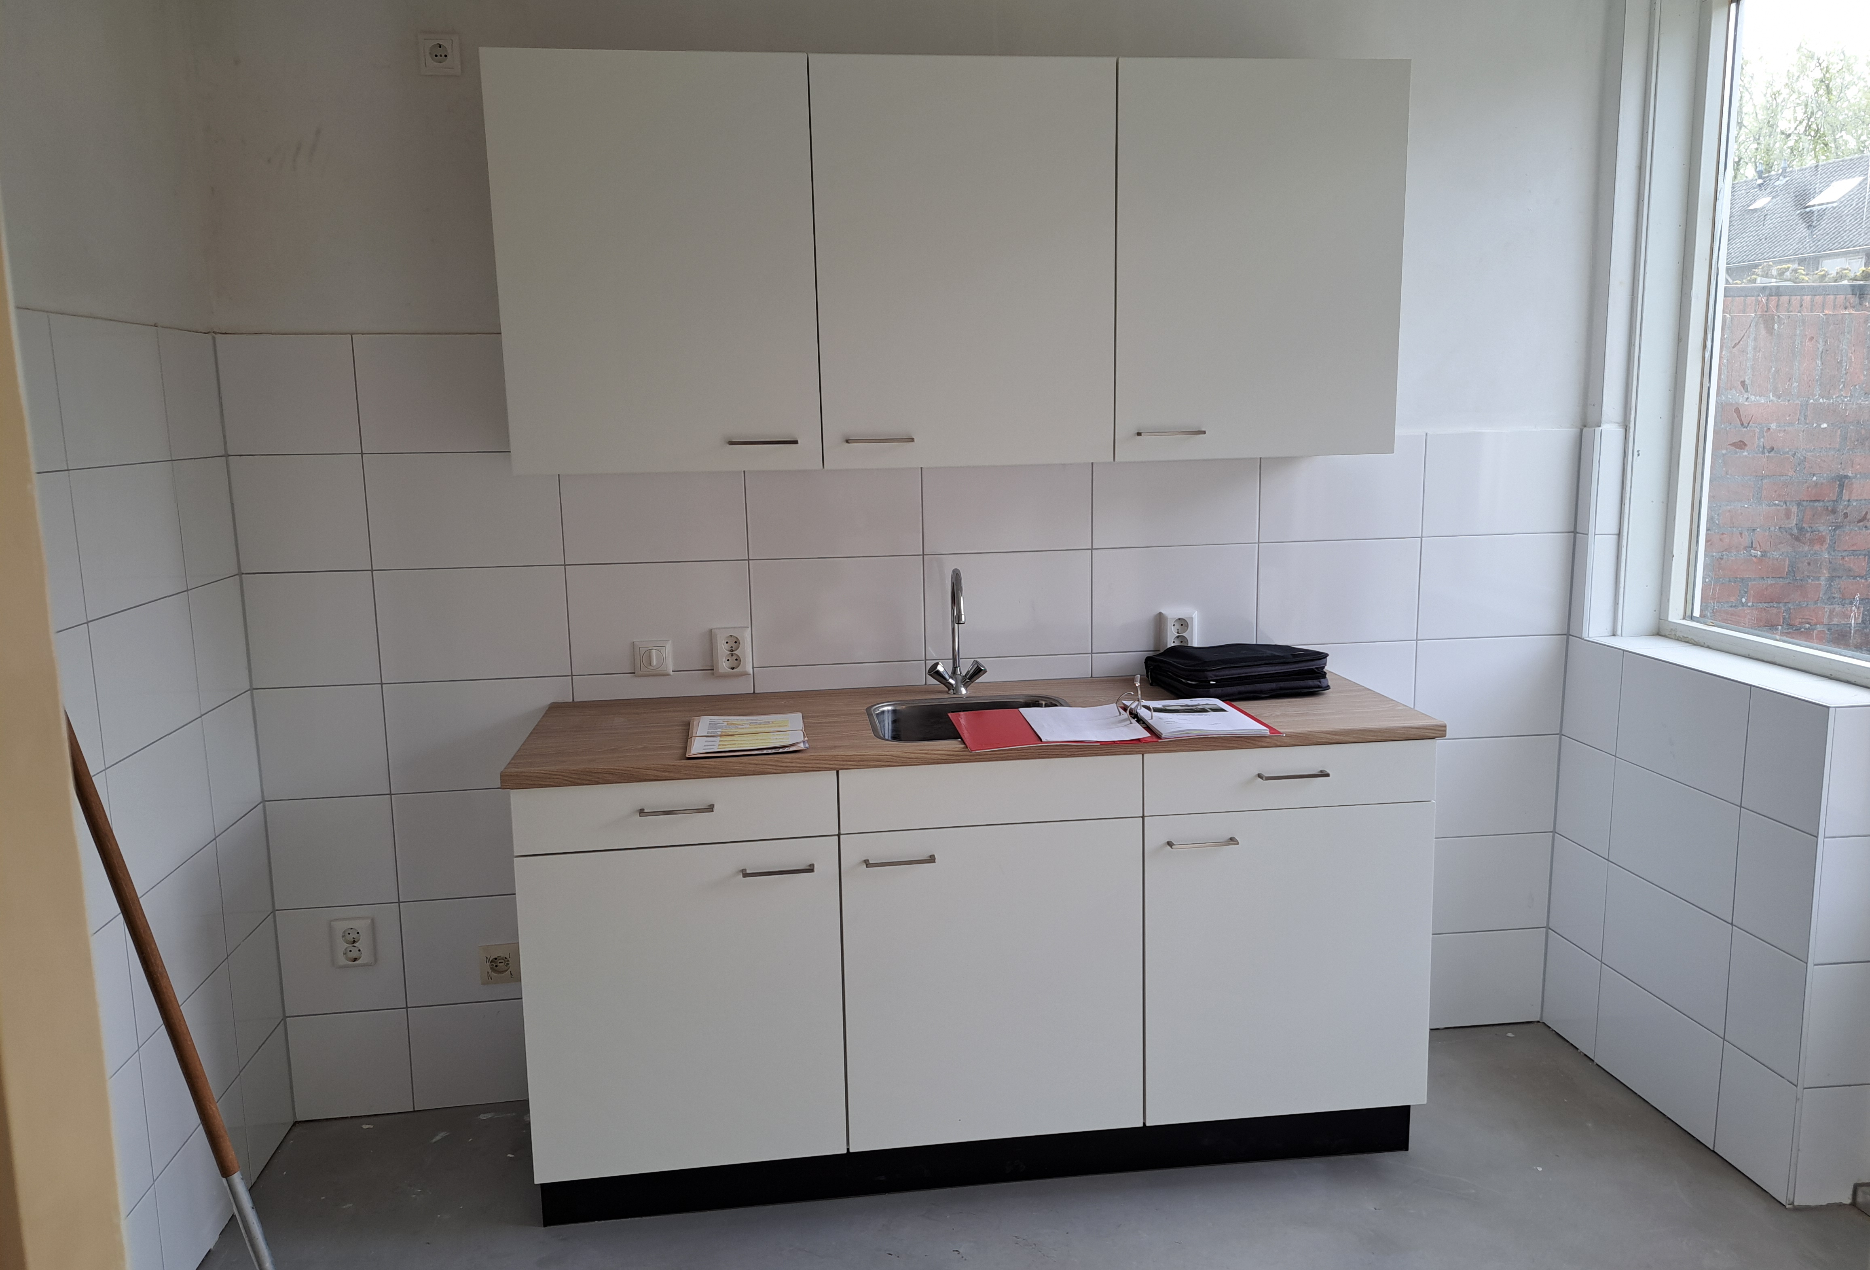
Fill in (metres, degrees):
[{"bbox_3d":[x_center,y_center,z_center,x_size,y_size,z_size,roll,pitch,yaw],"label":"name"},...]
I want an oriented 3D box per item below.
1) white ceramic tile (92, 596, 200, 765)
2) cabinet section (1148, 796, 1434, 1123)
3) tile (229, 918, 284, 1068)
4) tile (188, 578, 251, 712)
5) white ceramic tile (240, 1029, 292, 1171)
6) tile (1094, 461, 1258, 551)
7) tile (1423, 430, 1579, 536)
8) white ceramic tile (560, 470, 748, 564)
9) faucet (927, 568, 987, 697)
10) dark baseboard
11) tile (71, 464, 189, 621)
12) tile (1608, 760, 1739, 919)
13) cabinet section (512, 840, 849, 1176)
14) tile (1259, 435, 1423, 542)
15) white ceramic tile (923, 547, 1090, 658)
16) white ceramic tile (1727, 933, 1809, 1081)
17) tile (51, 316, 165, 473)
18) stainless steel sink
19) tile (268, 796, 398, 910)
[{"bbox_3d":[-1.426,0.070,2.347,0.010,0.250,0.400,-2,9,-8],"label":"white ceramic tile"},{"bbox_3d":[0.680,0.623,2.902,0.600,0.652,0.573,-2,9,-7],"label":"cabinet section"},{"bbox_3d":[-1.460,0.762,2.789,0.010,0.249,0.265,-2,9,-8],"label":"tile"},{"bbox_3d":[-1.477,0.017,2.674,0.010,0.250,0.266,-2,9,-8],"label":"tile"},{"bbox_3d":[-1.459,1.015,2.839,0.010,0.258,0.266,-2,9,-8],"label":"white ceramic tile"},{"bbox_3d":[0.568,-0.332,3.042,0.401,0.248,0.010,-2,10,-7],"label":"tile"},{"bbox_3d":[1.361,-0.364,3.125,0.391,0.250,0.010,-2,9,-7],"label":"tile"},{"bbox_3d":[-0.627,-0.286,2.875,0.400,0.249,0.010,-2,9,-7],"label":"white ceramic tile"},{"bbox_3d":[0.056,-0.001,2.851,0.145,0.295,0.190,-2,10,-7],"label":"faucet"},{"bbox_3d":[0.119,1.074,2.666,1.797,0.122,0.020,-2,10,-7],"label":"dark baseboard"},{"bbox_3d":[-1.431,-0.179,2.306,0.010,0.250,0.400,-2,9,-8],"label":"tile"},{"bbox_3d":[1.626,0.443,2.855,0.010,0.250,0.400,-2,9,-7],"label":"tile"},{"bbox_3d":[-0.510,0.670,2.753,0.600,0.652,0.573,-2,9,-7],"label":"cabinet section"},{"bbox_3d":[0.971,-0.349,3.091,0.401,0.248,0.010,-2,10,-7],"label":"tile"},{"bbox_3d":[0.174,-0.069,3.015,0.400,0.249,0.010,-2,9,-7],"label":"white ceramic tile"},{"bbox_3d":[1.690,0.749,2.637,0.010,0.250,0.192,-2,10,-7],"label":"white ceramic tile"},{"bbox_3d":[-1.420,-0.422,2.238,0.014,0.249,0.393,-2,10,-9],"label":"tile"},{"bbox_3d":[0.090,0.246,2.705,0.456,0.160,0.387,-2,9,-7],"label":"stainless steel sink"},{"bbox_3d":[-1.345,0.487,2.902,0.270,0.249,0.010,-2,9,-7],"label":"tile"}]

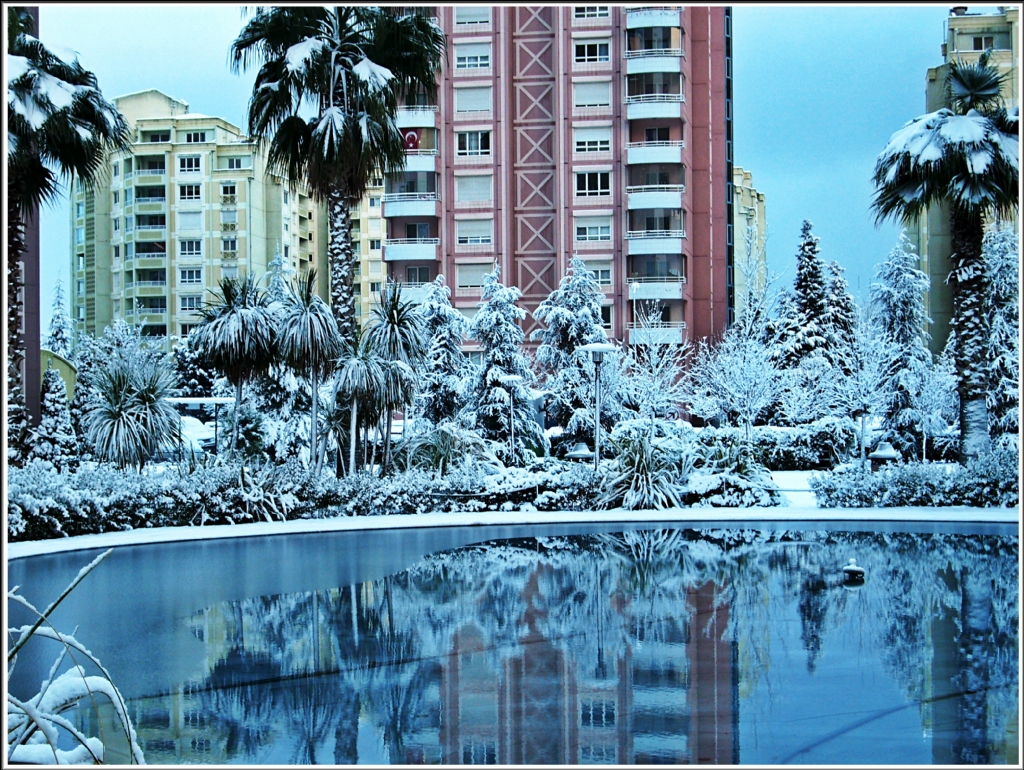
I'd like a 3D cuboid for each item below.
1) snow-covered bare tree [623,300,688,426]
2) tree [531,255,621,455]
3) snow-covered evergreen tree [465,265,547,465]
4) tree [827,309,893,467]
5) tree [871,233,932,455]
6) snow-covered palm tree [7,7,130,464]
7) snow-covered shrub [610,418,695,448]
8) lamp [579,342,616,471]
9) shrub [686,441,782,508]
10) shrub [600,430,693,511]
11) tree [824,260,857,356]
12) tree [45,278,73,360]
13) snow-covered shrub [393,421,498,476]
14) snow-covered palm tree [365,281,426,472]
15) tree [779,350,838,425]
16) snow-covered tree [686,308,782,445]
[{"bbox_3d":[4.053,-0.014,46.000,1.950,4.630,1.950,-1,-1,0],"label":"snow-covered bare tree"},{"bbox_3d":[2.395,-0.941,61.413,3.300,7.900,3.200,0,-1,0],"label":"tree"},{"bbox_3d":[-0.231,-0.722,57.919,3.000,7.350,2.900,0,-1,0],"label":"snow-covered evergreen tree"},{"bbox_3d":[9.908,0.071,46.300,1.950,4.720,1.950,-1,-1,0],"label":"tree"},{"bbox_3d":[14.567,-1.428,60.905,2.400,8.650,2.400,0,-1,0],"label":"tree"},{"bbox_3d":[-8.154,-2.189,26.800,3.600,8.670,3.600,-1,-1,0],"label":"snow-covered palm tree"},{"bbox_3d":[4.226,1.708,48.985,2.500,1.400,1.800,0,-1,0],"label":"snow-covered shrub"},{"bbox_3d":[1.688,0.669,31.968,0.770,2.950,0.770,0,-1,0],"label":"lamp"},{"bbox_3d":[4.298,1.737,31.600,1.880,1.320,1.700,-1,-1,0],"label":"shrub"},{"bbox_3d":[2.577,1.648,31.200,1.720,1.510,1.650,-1,-1,0],"label":"shrub"},{"bbox_3d":[20.777,-2.435,103.000,3.300,10.880,3.300,-1,-1,0],"label":"tree"},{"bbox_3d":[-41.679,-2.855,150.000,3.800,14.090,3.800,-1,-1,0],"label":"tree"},{"bbox_3d":[-1.401,1.474,34.300,2.200,1.410,2.000,-1,-1,0],"label":"snow-covered shrub"},{"bbox_3d":[-2.200,0.073,30.755,1.200,4.100,1.200,0,-1,0],"label":"snow-covered palm tree"},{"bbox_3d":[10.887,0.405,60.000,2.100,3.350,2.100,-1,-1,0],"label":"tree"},{"bbox_3d":[6.169,0.306,44.949,2.600,4.620,2.500,0,-1,0],"label":"snow-covered tree"}]

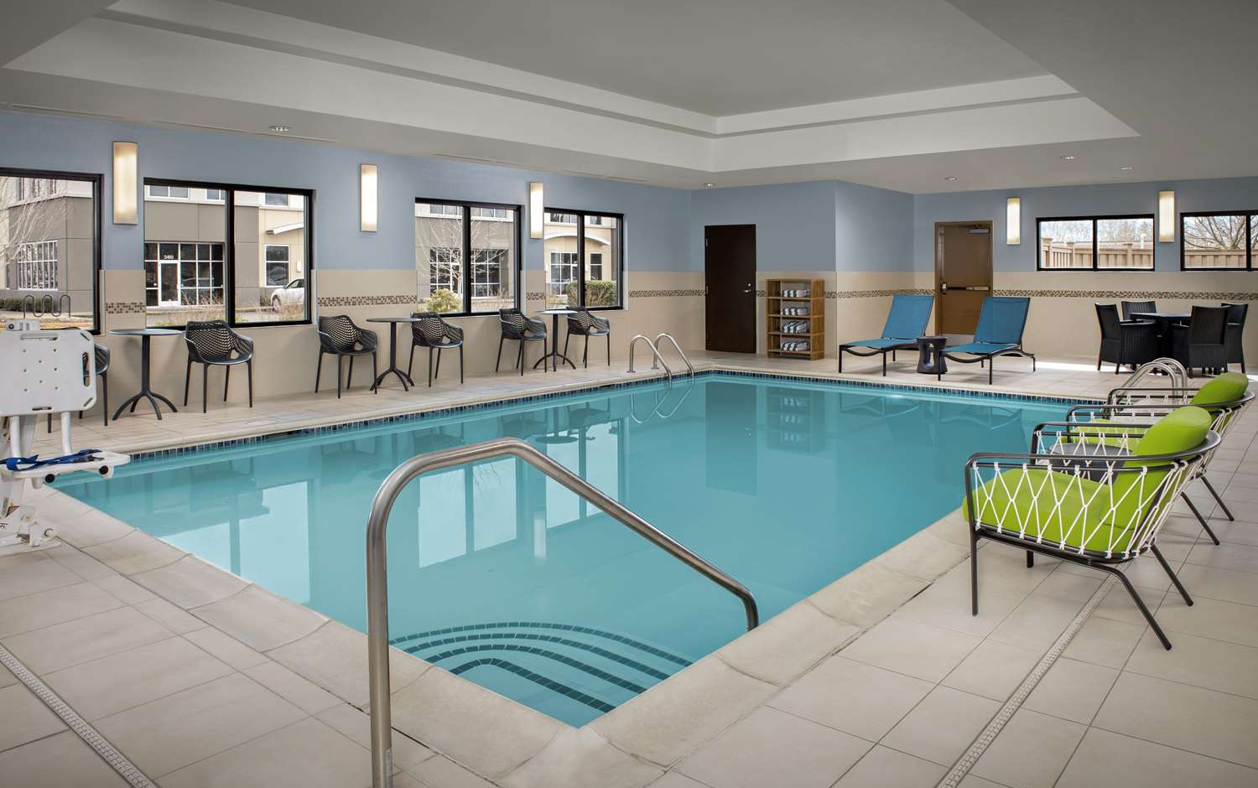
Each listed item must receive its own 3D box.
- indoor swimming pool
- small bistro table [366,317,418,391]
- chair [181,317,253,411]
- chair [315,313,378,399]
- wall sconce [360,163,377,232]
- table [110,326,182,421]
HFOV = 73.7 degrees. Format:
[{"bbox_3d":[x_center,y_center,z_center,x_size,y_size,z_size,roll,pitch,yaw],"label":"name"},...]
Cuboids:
[{"bbox_3d":[0.600,0.916,6.946,4.850,1.200,7.850,7,11,40],"label":"indoor swimming pool"},{"bbox_3d":[-2.590,-0.436,9.200,0.620,0.745,0.620,5,7,41],"label":"small bistro table"},{"bbox_3d":[-3.888,-0.270,7.945,0.590,0.810,0.550,5,8,44],"label":"chair"},{"bbox_3d":[-2.965,-0.414,8.830,0.580,0.810,0.540,5,7,43],"label":"chair"},{"bbox_3d":[-2.889,-2.186,9.320,0.100,0.760,0.190,5,7,41],"label":"wall sconce"},{"bbox_3d":[-4.295,-0.188,7.454,0.610,0.755,0.610,5,7,41],"label":"table"}]

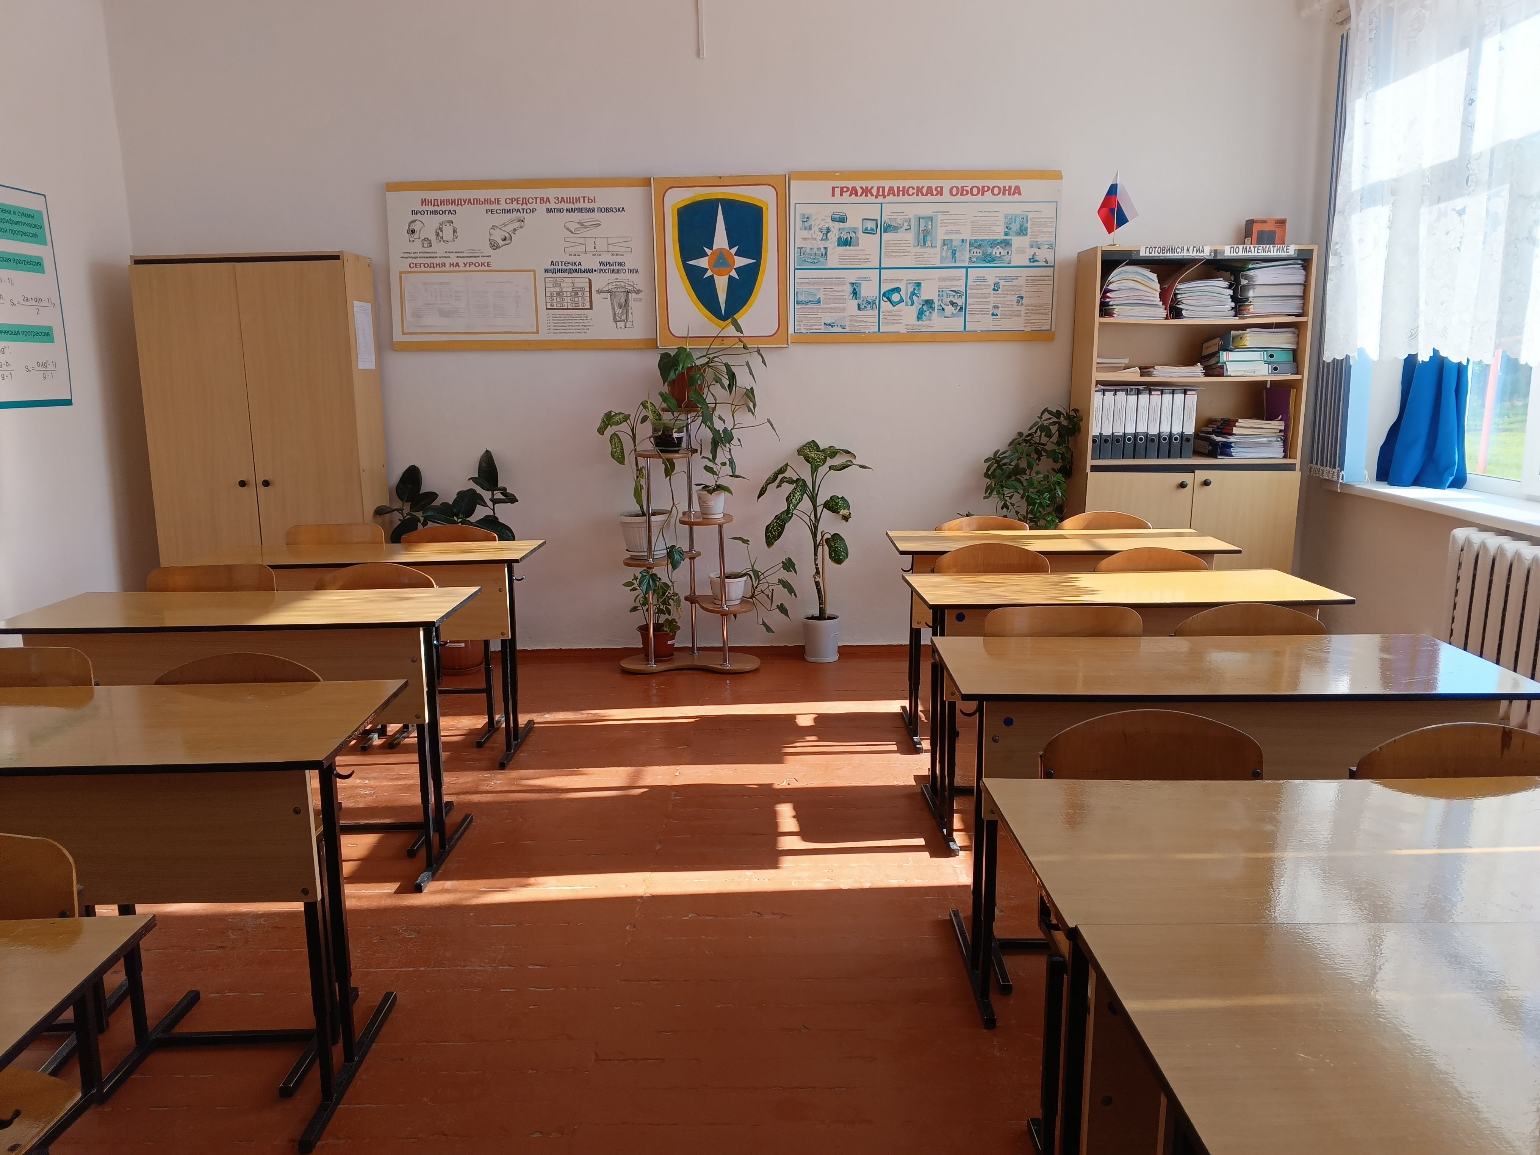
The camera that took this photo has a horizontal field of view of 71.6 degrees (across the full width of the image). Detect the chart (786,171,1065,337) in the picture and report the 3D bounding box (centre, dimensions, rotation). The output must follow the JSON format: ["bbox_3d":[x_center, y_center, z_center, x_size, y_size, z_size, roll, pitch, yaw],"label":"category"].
[{"bbox_3d":[0.728,-1.508,5.045,1.268,0.780,0.030,-1,11,-1],"label":"chart"}]

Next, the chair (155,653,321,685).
[{"bbox_3d":[-1.180,0.596,2.242,0.400,0.800,0.450,-1,11,-1],"label":"chair"}]

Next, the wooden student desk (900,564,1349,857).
[{"bbox_3d":[1.045,0.403,3.298,1.200,0.766,0.500,0,10,-1],"label":"wooden student desk"}]

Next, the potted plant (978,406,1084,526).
[{"bbox_3d":[1.223,-0.227,5.020,0.450,1.150,0.420,-1,11,-1],"label":"potted plant"}]

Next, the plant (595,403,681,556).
[{"bbox_3d":[-0.627,-0.454,5.069,0.400,0.750,0.360,0,10,0],"label":"plant"}]

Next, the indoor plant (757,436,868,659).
[{"bbox_3d":[0.212,-0.113,5.101,0.515,1.085,0.420,-1,11,-1],"label":"indoor plant"}]

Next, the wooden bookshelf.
[{"bbox_3d":[1.932,-0.521,5.049,0.950,1.960,0.360,0,10,0],"label":"wooden bookshelf"}]

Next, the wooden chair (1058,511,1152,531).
[{"bbox_3d":[1.347,0.183,4.183,0.410,0.830,0.460,-1,11,0],"label":"wooden chair"}]

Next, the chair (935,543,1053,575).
[{"bbox_3d":[0.757,0.328,3.533,0.420,0.835,0.470,0,10,0],"label":"chair"}]

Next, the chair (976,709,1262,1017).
[{"bbox_3d":[0.681,0.665,1.770,0.400,0.810,0.460,-1,11,0],"label":"chair"}]

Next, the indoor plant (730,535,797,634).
[{"bbox_3d":[-0.070,0.032,5.125,0.400,0.470,0.340,0,10,0],"label":"indoor plant"}]

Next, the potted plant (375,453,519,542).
[{"bbox_3d":[-1.510,-0.053,5.068,0.650,1.070,0.520,0,10,0],"label":"potted plant"}]

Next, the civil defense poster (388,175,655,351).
[{"bbox_3d":[-1.168,-1.464,5.035,1.243,0.767,0.030,-1,11,-1],"label":"civil defense poster"}]

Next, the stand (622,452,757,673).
[{"bbox_3d":[-0.388,-0.143,5.059,0.680,1.170,0.290,-1,11,-1],"label":"stand"}]

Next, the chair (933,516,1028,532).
[{"bbox_3d":[0.883,0.188,4.321,0.420,0.832,0.470,0,10,0],"label":"chair"}]

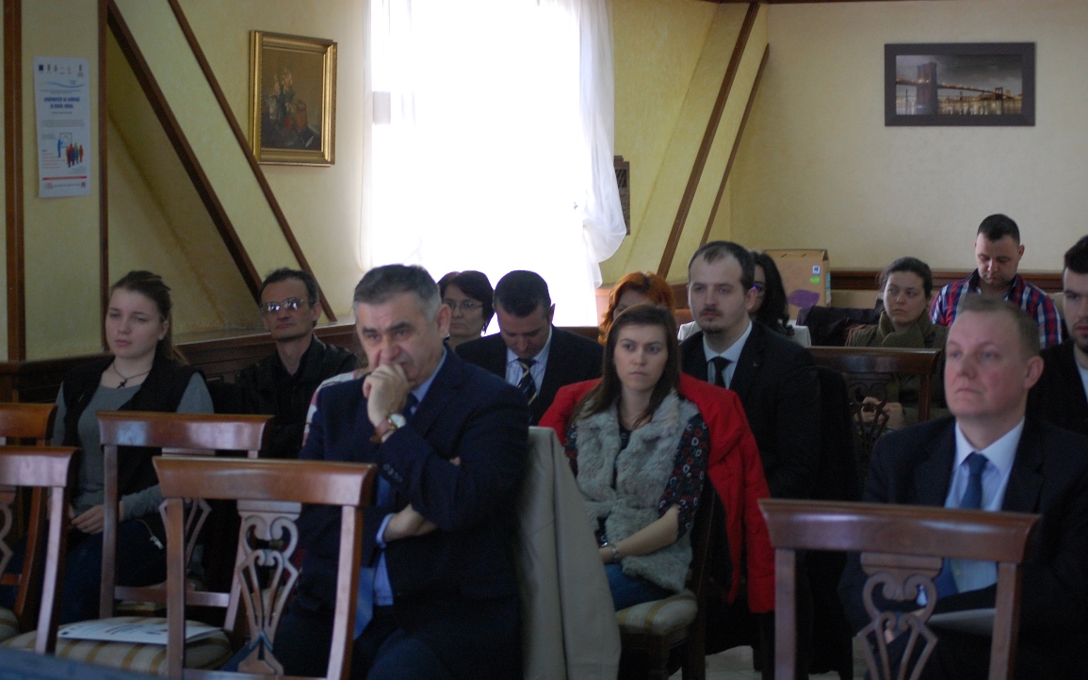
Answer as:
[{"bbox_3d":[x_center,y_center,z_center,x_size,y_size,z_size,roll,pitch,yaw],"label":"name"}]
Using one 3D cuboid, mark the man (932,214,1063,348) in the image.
[{"bbox_3d":[1.563,0.240,8.679,0.520,1.359,0.800,1,4,18],"label":"man"}]

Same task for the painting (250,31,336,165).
[{"bbox_3d":[-0.893,-0.858,8.811,0.040,0.455,0.455,3,5,32],"label":"painting"}]

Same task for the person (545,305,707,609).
[{"bbox_3d":[0.139,0.519,5.967,0.470,1.183,0.800,2,4,22],"label":"person"}]

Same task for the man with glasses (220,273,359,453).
[{"bbox_3d":[-0.814,0.409,7.255,0.500,1.223,0.800,1,4,16],"label":"man with glasses"}]

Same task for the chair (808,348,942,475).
[{"bbox_3d":[0.925,0.517,7.511,0.470,0.970,0.540,2,4,21],"label":"chair"}]

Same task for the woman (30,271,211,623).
[{"bbox_3d":[-1.109,0.462,6.282,0.510,1.253,0.780,1,4,10],"label":"woman"}]

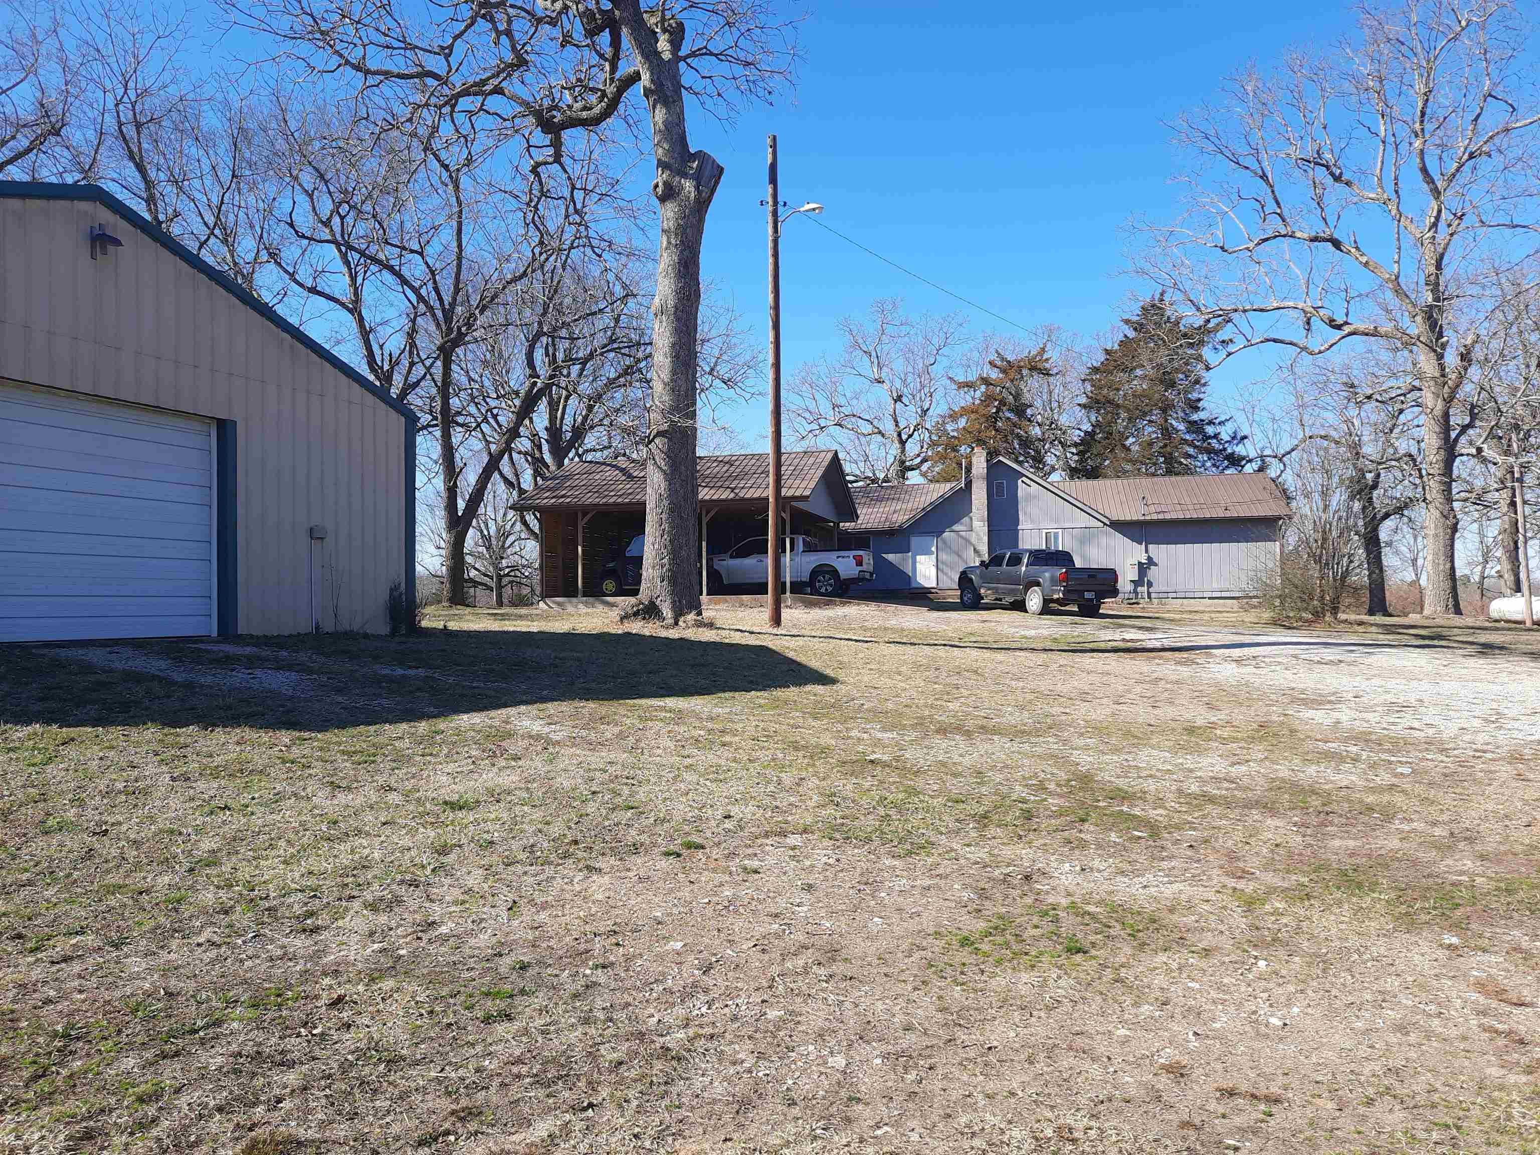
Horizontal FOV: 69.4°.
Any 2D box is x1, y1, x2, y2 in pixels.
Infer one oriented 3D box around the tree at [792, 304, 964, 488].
[{"bbox_3d":[5.779,-6.513,59.202,9.493,16.748,9.493,-1,-2,0],"label":"tree"}]

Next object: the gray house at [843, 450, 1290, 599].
[{"bbox_3d":[11.168,-1.731,46.139,17.515,5.750,9.300,-1,-2,14],"label":"gray house"}]

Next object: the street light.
[{"bbox_3d":[0.446,-3.541,19.905,1.102,8.853,0.240,-1,-2,0],"label":"street light"}]

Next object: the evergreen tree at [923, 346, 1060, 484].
[{"bbox_3d":[12.068,-5.411,60.172,7.302,14.458,7.302,-1,-2,0],"label":"evergreen tree"}]

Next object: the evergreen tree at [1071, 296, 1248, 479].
[{"bbox_3d":[20.118,-6.461,57.199,9.110,16.216,9.110,-1,-2,0],"label":"evergreen tree"}]

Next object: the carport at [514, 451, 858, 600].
[{"bbox_3d":[-2.315,-1.479,35.293,8.918,4.650,7.800,-1,-2,14],"label":"carport"}]

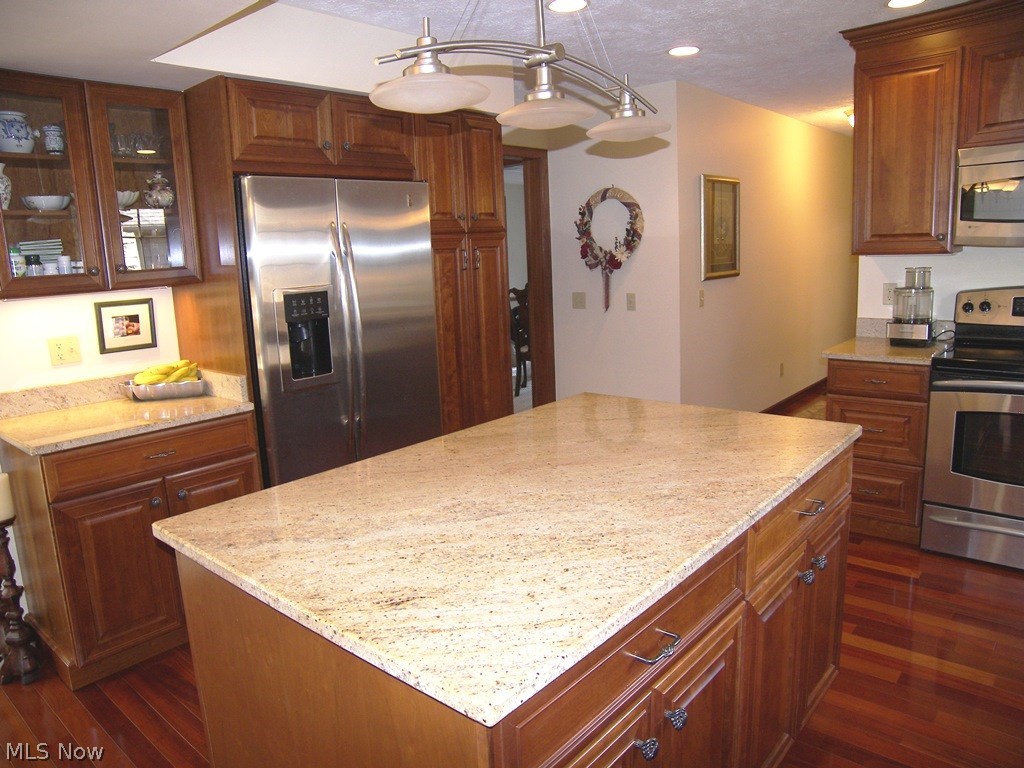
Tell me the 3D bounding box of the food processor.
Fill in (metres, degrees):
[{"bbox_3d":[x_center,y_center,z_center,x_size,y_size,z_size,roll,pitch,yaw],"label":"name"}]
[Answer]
[{"bbox_3d":[2.032,-0.398,3.622,0.198,0.386,0.247,4,13,29],"label":"food processor"}]

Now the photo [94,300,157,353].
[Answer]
[{"bbox_3d":[-1.617,-0.244,2.982,0.020,0.209,0.228,8,15,40],"label":"photo"}]

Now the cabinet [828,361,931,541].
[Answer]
[{"bbox_3d":[1.944,0.271,3.667,0.452,0.873,0.601,8,15,40],"label":"cabinet"}]

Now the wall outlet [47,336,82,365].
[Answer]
[{"bbox_3d":[-1.774,-0.131,2.825,0.008,0.111,0.107,8,15,40],"label":"wall outlet"}]

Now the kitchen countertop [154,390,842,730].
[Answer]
[{"bbox_3d":[0.136,0.237,1.882,1.026,0.034,1.693,8,15,40],"label":"kitchen countertop"}]

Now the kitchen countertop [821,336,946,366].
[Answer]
[{"bbox_3d":[1.917,-0.170,3.576,0.477,0.034,0.629,8,15,40],"label":"kitchen countertop"}]

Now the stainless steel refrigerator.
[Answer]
[{"bbox_3d":[-0.882,-0.017,3.326,0.683,1.766,0.936,8,15,40],"label":"stainless steel refrigerator"}]

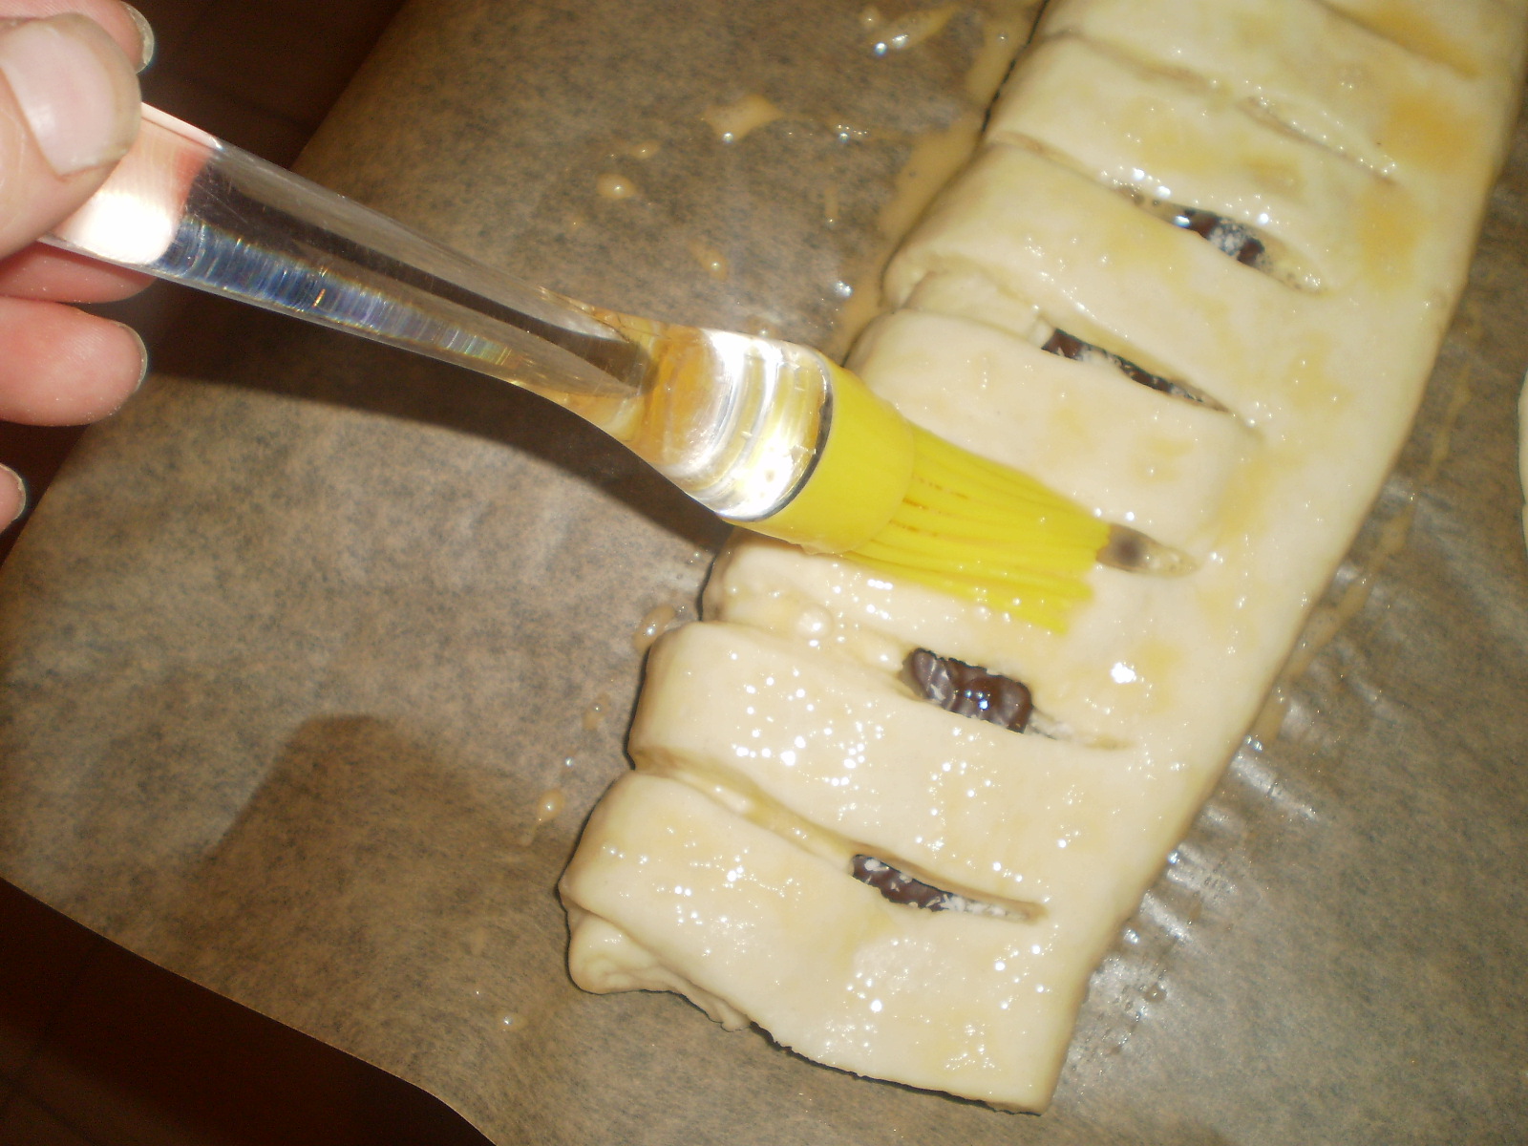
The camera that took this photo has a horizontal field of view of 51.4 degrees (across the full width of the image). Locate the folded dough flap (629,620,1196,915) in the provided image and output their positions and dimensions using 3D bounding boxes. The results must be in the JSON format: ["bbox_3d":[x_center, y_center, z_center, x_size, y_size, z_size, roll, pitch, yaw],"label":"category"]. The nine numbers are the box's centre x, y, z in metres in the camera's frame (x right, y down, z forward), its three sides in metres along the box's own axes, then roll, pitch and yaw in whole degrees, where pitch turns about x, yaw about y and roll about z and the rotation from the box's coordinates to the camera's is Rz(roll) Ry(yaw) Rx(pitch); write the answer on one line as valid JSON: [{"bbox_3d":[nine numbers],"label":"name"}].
[{"bbox_3d":[0.024,0.045,0.359,0.114,0.018,0.036,16,68,3],"label":"folded dough flap"}]

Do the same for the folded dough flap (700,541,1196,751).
[{"bbox_3d":[0.042,0.011,0.374,0.110,0.018,0.037,12,68,2],"label":"folded dough flap"}]

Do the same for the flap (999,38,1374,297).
[{"bbox_3d":[0.111,-0.107,0.425,0.099,0.018,0.040,26,69,7],"label":"flap"}]

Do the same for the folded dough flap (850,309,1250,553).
[{"bbox_3d":[0.064,-0.030,0.392,0.101,0.018,0.044,15,68,3],"label":"folded dough flap"}]

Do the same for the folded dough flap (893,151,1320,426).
[{"bbox_3d":[0.088,-0.073,0.410,0.100,0.018,0.047,24,69,7],"label":"folded dough flap"}]

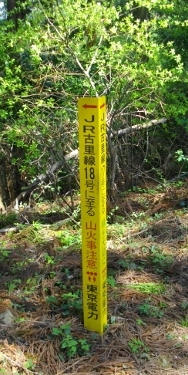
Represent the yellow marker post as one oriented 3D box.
[{"bbox_3d":[0.004,0.144,1.954,0.082,1.041,0.082,6,20,20],"label":"yellow marker post"}]

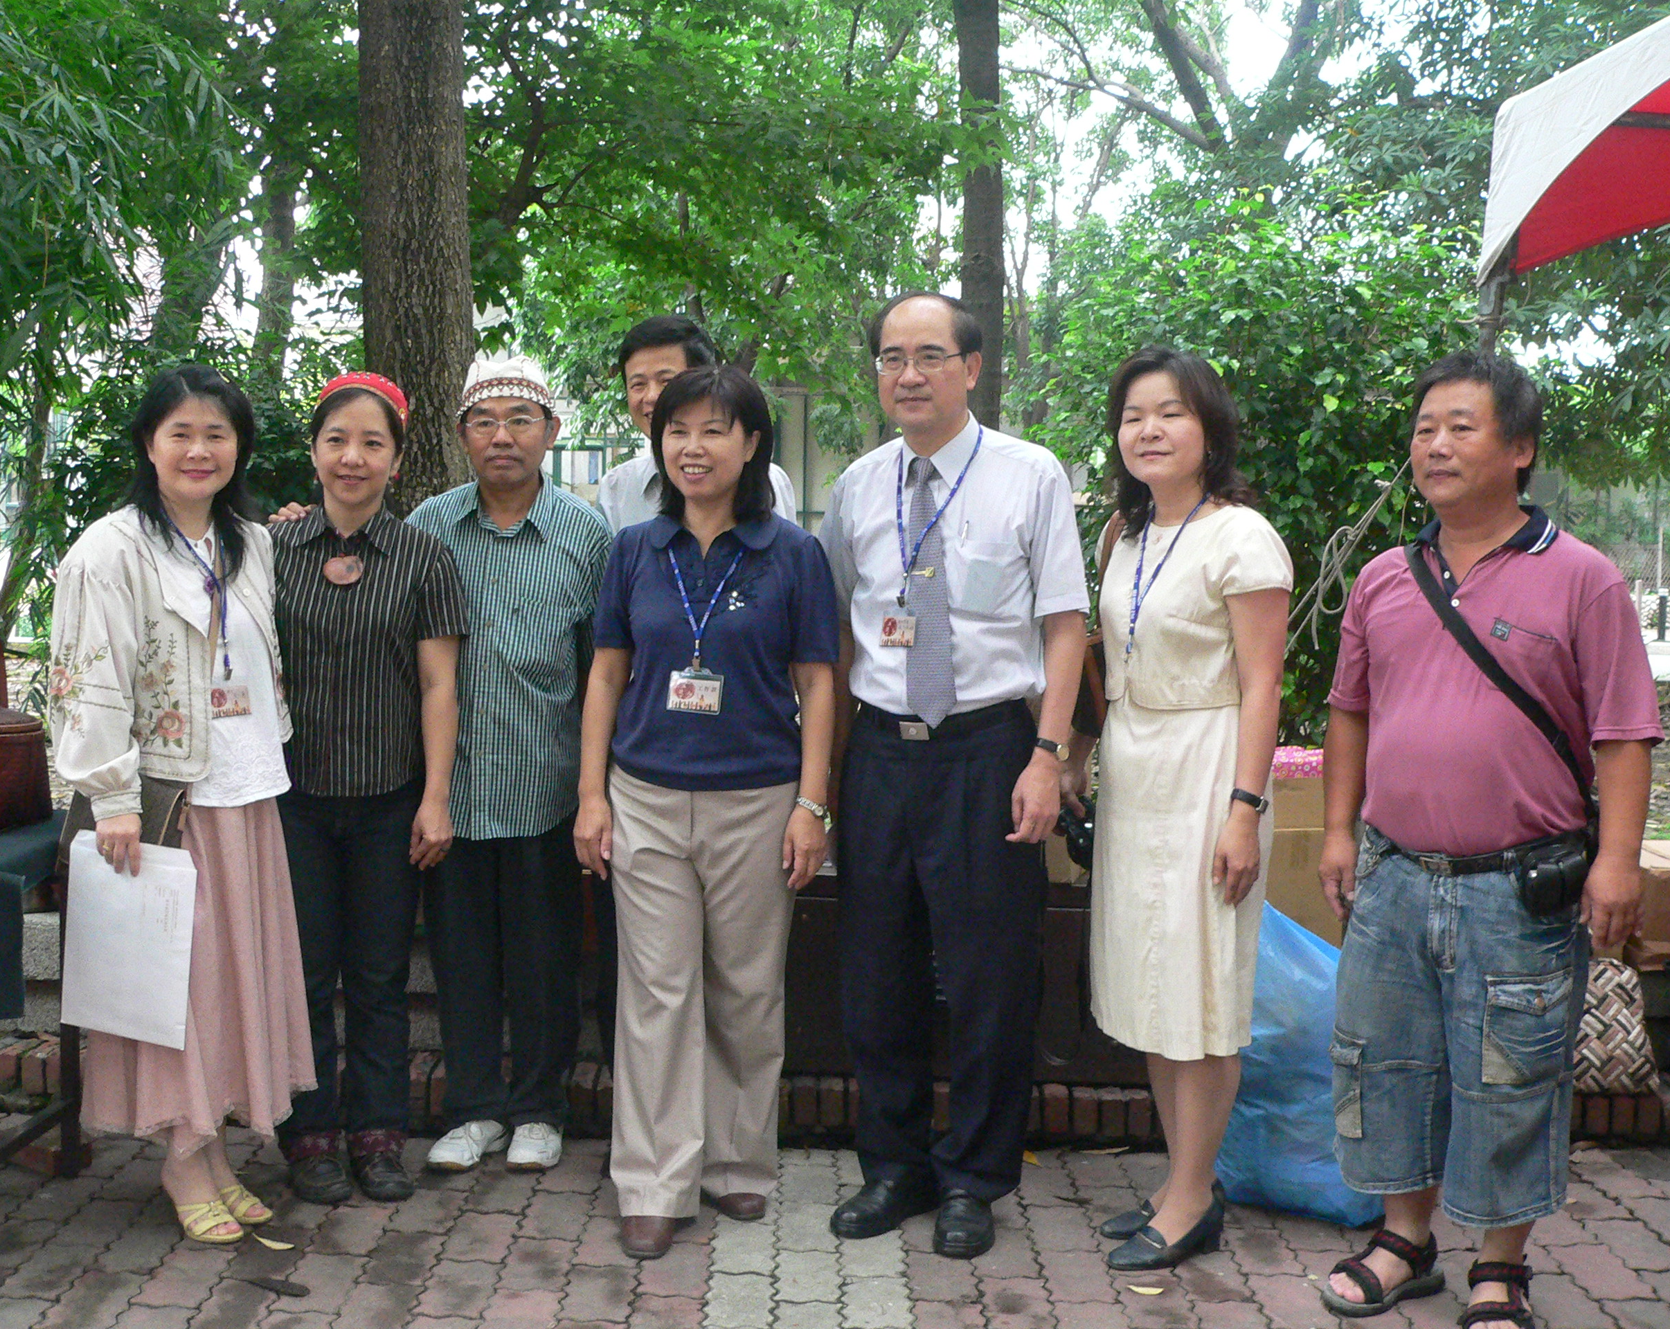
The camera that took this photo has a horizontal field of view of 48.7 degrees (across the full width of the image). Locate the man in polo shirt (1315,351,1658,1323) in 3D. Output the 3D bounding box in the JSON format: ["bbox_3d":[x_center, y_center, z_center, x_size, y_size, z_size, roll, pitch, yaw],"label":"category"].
[{"bbox_3d":[1.113,0.284,3.163,0.590,1.650,0.370,5,6,42],"label":"man in polo shirt"}]

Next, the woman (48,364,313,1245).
[{"bbox_3d":[-1.216,0.247,3.425,0.510,1.580,0.380,-1,5,-28],"label":"woman"}]

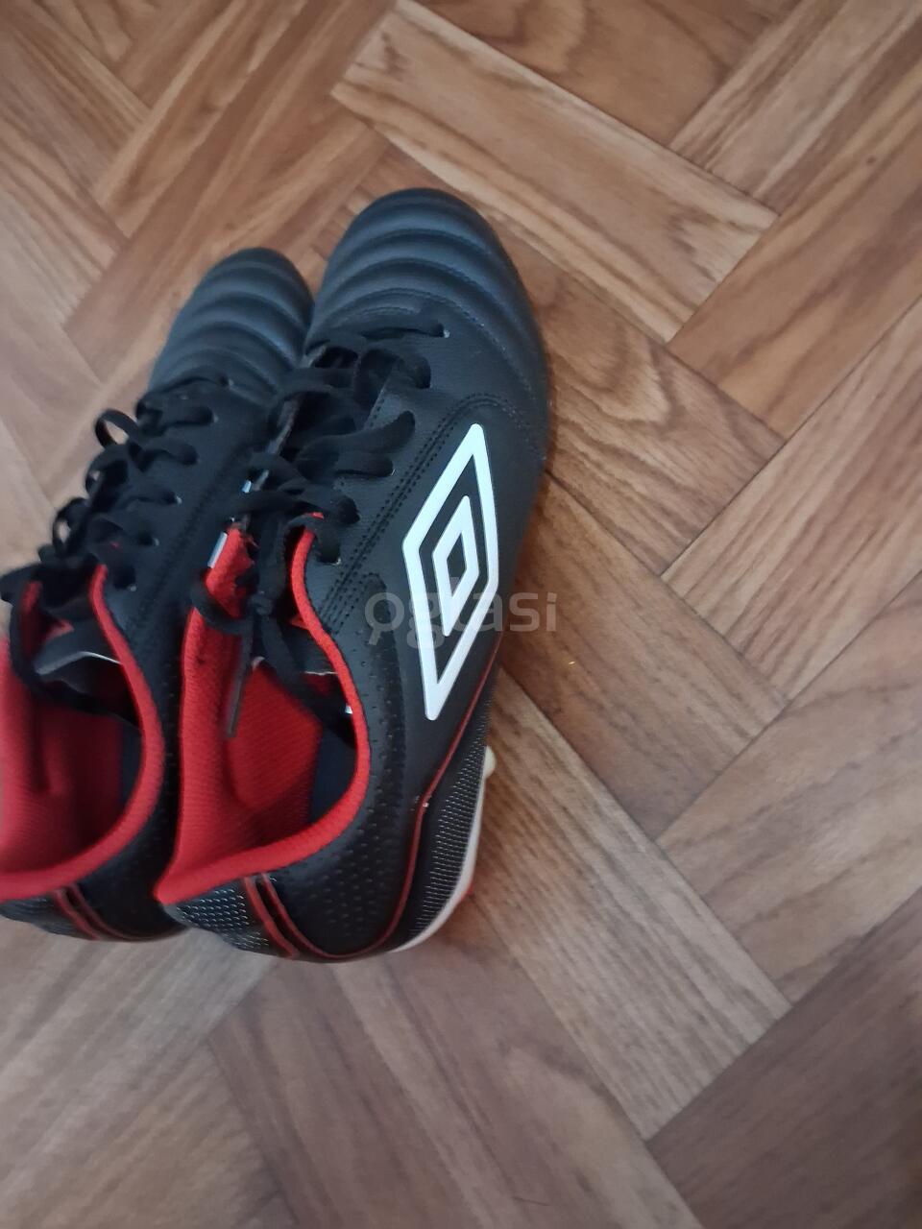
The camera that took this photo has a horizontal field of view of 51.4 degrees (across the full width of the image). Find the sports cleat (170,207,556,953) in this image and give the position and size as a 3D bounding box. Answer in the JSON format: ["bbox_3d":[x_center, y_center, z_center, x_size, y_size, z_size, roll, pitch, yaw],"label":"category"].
[{"bbox_3d":[-0.035,-0.030,0.319,0.100,0.109,0.280,-2,75,30],"label":"sports cleat"}]

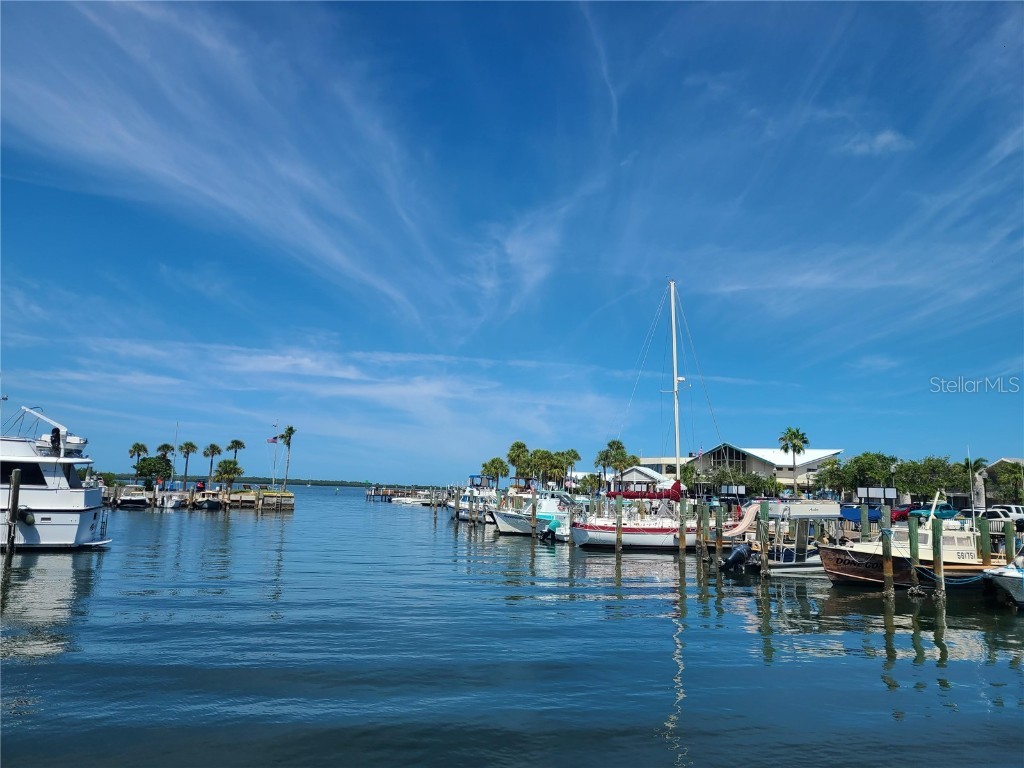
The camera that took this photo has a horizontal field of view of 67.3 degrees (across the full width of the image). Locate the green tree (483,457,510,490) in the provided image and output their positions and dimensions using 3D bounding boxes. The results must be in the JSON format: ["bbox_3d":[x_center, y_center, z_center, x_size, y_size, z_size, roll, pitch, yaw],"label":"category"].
[{"bbox_3d":[-2.116,12.426,99.603,3.400,5.793,3.400,2,-8,0],"label":"green tree"}]

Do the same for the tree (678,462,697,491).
[{"bbox_3d":[19.318,11.224,84.639,2.200,5.259,2.200,2,-8,0],"label":"tree"}]

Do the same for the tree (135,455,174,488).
[{"bbox_3d":[-45.531,11.397,98.136,5.100,4.410,4.700,1,-8,0],"label":"tree"}]

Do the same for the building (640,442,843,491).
[{"bbox_3d":[32.879,13.338,110.337,28.500,9.170,17.000,1,-8,6],"label":"building"}]

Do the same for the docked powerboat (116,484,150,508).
[{"bbox_3d":[-45.317,13.365,91.755,2.800,2.590,6.800,4,-8,-17],"label":"docked powerboat"}]

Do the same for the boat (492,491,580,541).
[{"bbox_3d":[1.406,7.850,46.000,5.400,2.950,2.300,-2,-8,21],"label":"boat"}]

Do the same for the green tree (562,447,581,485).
[{"bbox_3d":[8.436,13.118,109.471,2.500,7.716,2.500,2,-8,0],"label":"green tree"}]

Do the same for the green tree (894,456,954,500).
[{"bbox_3d":[40.784,10.332,76.136,5.800,6.200,5.300,1,-8,0],"label":"green tree"}]

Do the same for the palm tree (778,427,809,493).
[{"bbox_3d":[29.108,8.855,79.393,3.100,8.854,3.100,2,-8,0],"label":"palm tree"}]

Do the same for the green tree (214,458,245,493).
[{"bbox_3d":[-30.854,10.021,84.000,3.200,3.600,3.200,1,-8,0],"label":"green tree"}]

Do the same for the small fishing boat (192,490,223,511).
[{"bbox_3d":[-35.962,13.936,91.484,2.600,2.500,7.000,4,-8,-16],"label":"small fishing boat"}]

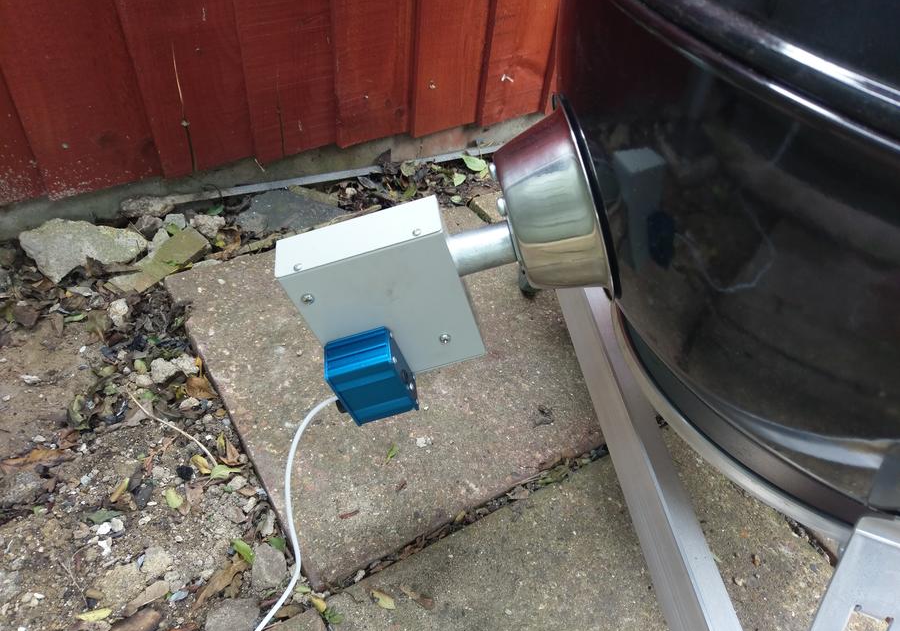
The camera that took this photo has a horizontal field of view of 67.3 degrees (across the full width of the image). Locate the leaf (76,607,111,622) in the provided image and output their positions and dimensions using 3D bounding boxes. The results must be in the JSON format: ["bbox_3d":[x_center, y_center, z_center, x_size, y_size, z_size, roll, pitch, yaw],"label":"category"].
[{"bbox_3d":[-0.307,0.257,0.582,0.032,0.005,0.010,-8,46,-15],"label":"leaf"}]

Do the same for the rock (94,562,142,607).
[{"bbox_3d":[-0.293,0.238,0.597,0.041,0.019,0.034,7,44,0],"label":"rock"}]

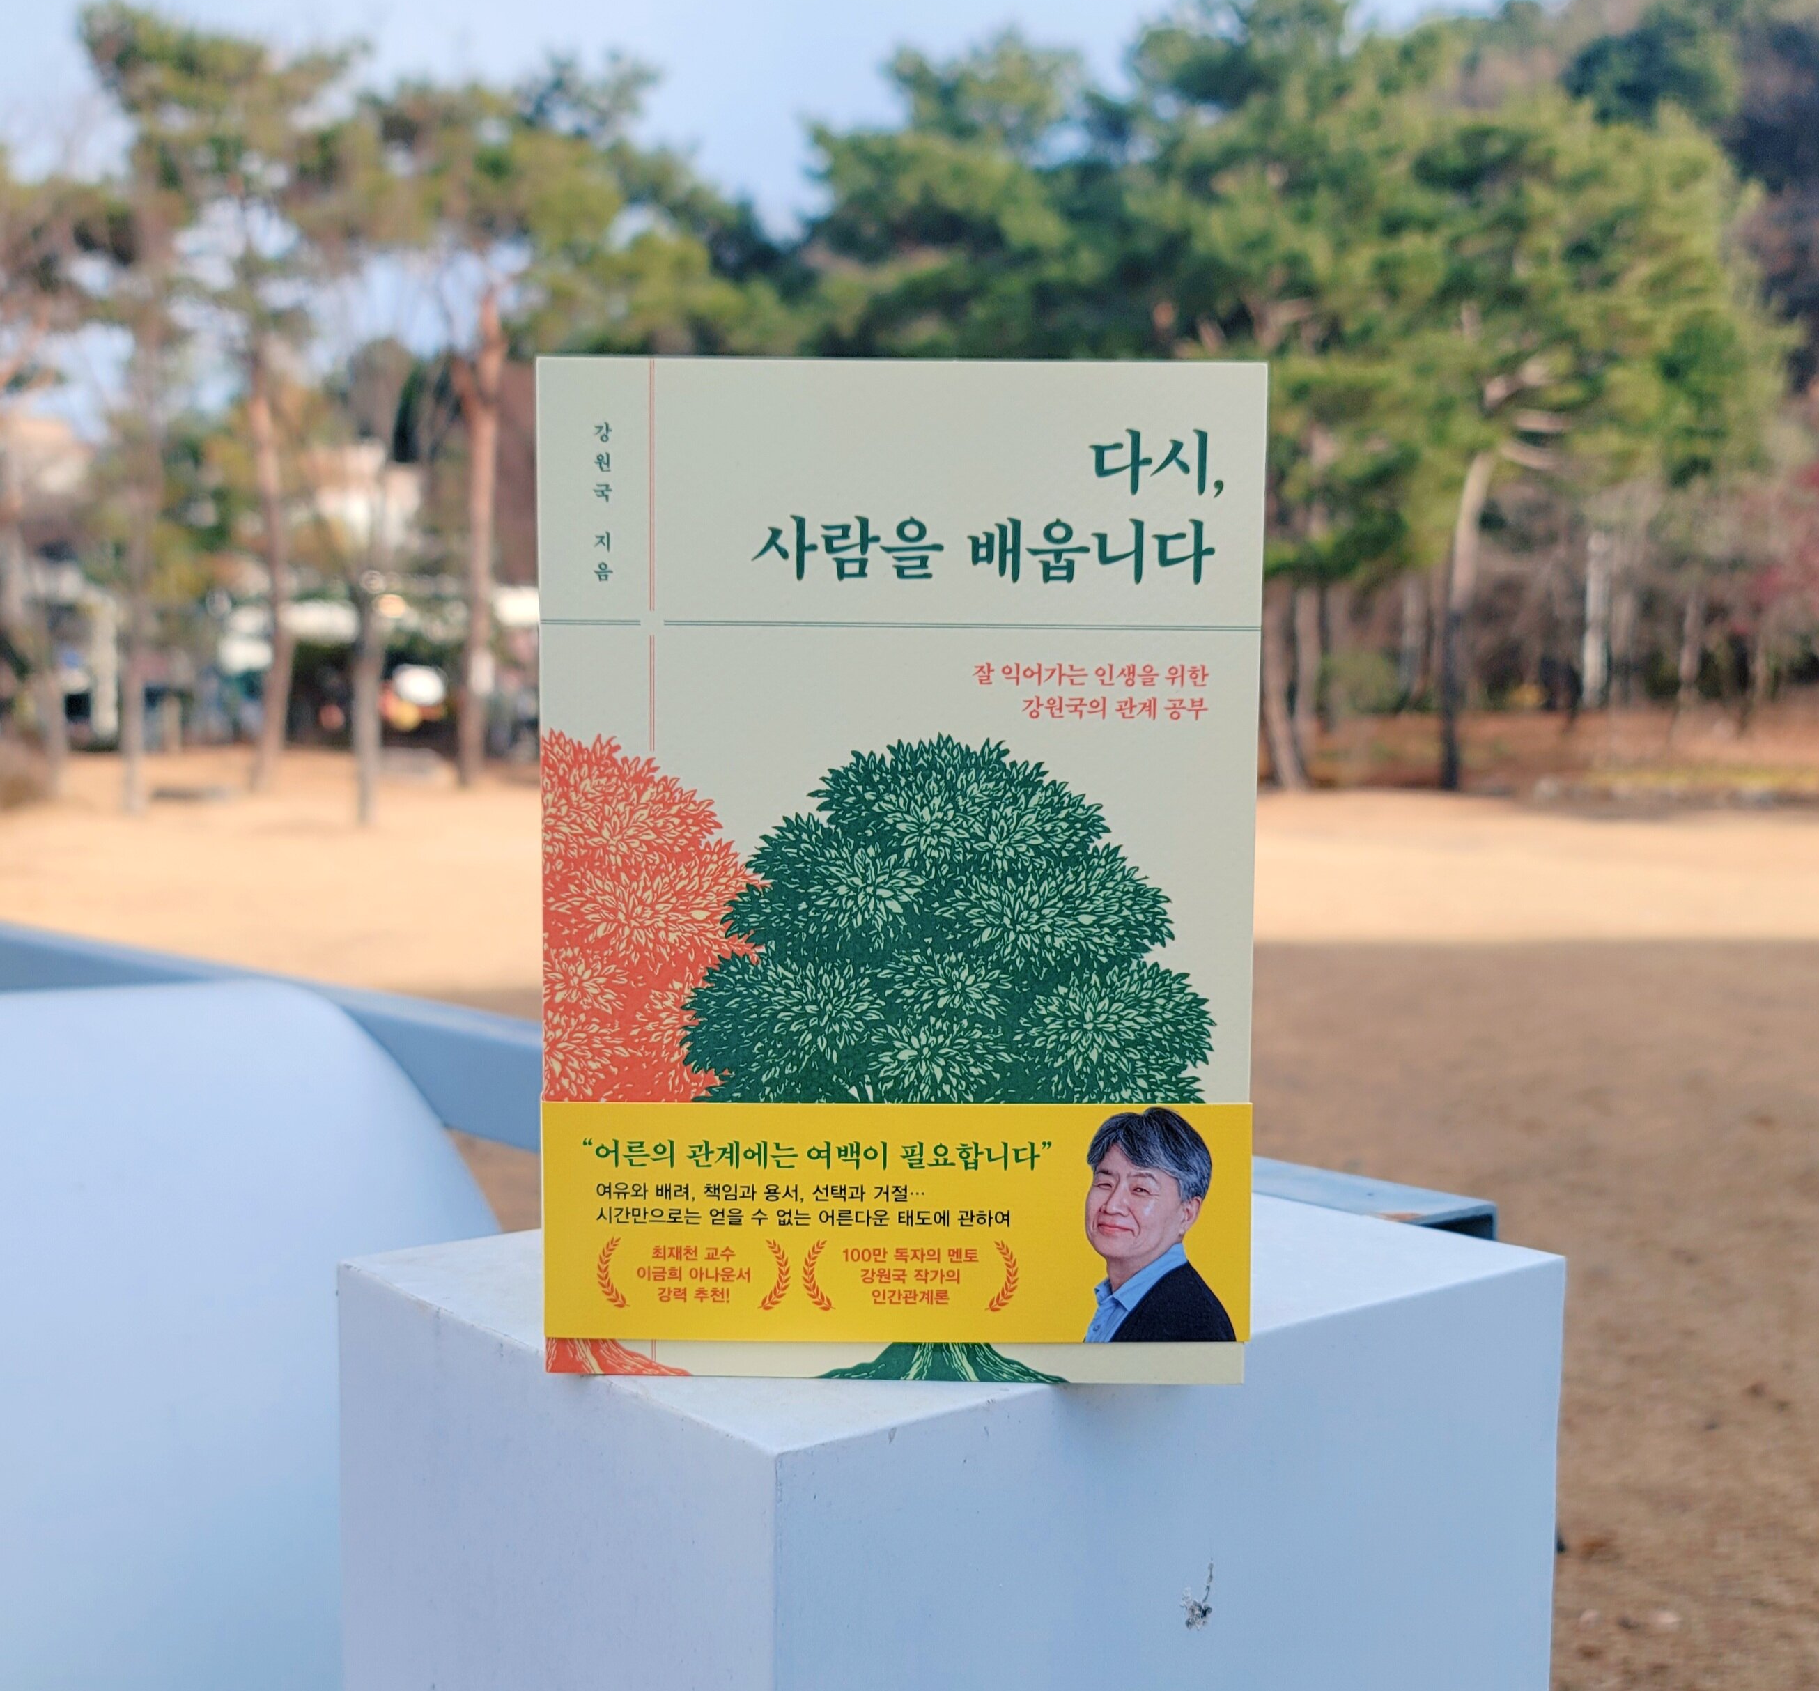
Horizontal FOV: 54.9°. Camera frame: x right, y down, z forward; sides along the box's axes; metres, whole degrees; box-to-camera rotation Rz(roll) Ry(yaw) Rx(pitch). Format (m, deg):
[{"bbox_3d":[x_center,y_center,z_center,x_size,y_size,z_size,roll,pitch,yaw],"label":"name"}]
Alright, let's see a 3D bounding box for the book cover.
[{"bbox_3d":[-0.002,0.006,0.365,0.145,0.208,0.020,1,4,1],"label":"book cover"}]

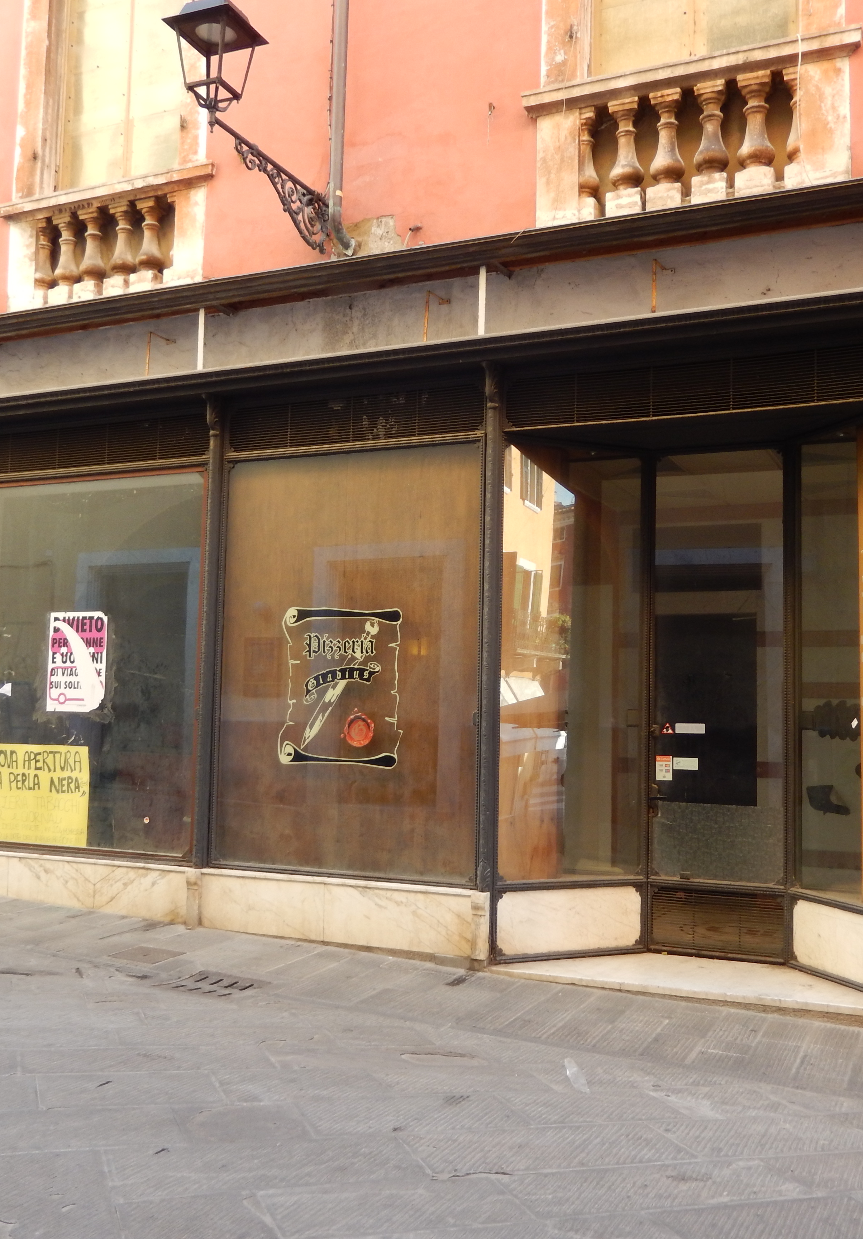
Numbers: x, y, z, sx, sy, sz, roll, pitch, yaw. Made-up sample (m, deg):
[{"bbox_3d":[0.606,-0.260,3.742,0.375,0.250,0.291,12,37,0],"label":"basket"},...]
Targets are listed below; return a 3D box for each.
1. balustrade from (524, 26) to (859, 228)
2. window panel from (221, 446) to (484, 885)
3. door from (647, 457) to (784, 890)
[{"bbox_3d":[1.543,-2.899,7.245,2.040,0.863,0.264,-1,-5,25],"label":"balustrade"},{"bbox_3d":[-0.564,0.253,7.593,1.868,2.690,0.071,-1,-5,25],"label":"window panel"},{"bbox_3d":[1.793,0.287,7.468,0.822,2.710,0.071,-1,-5,25],"label":"door"}]

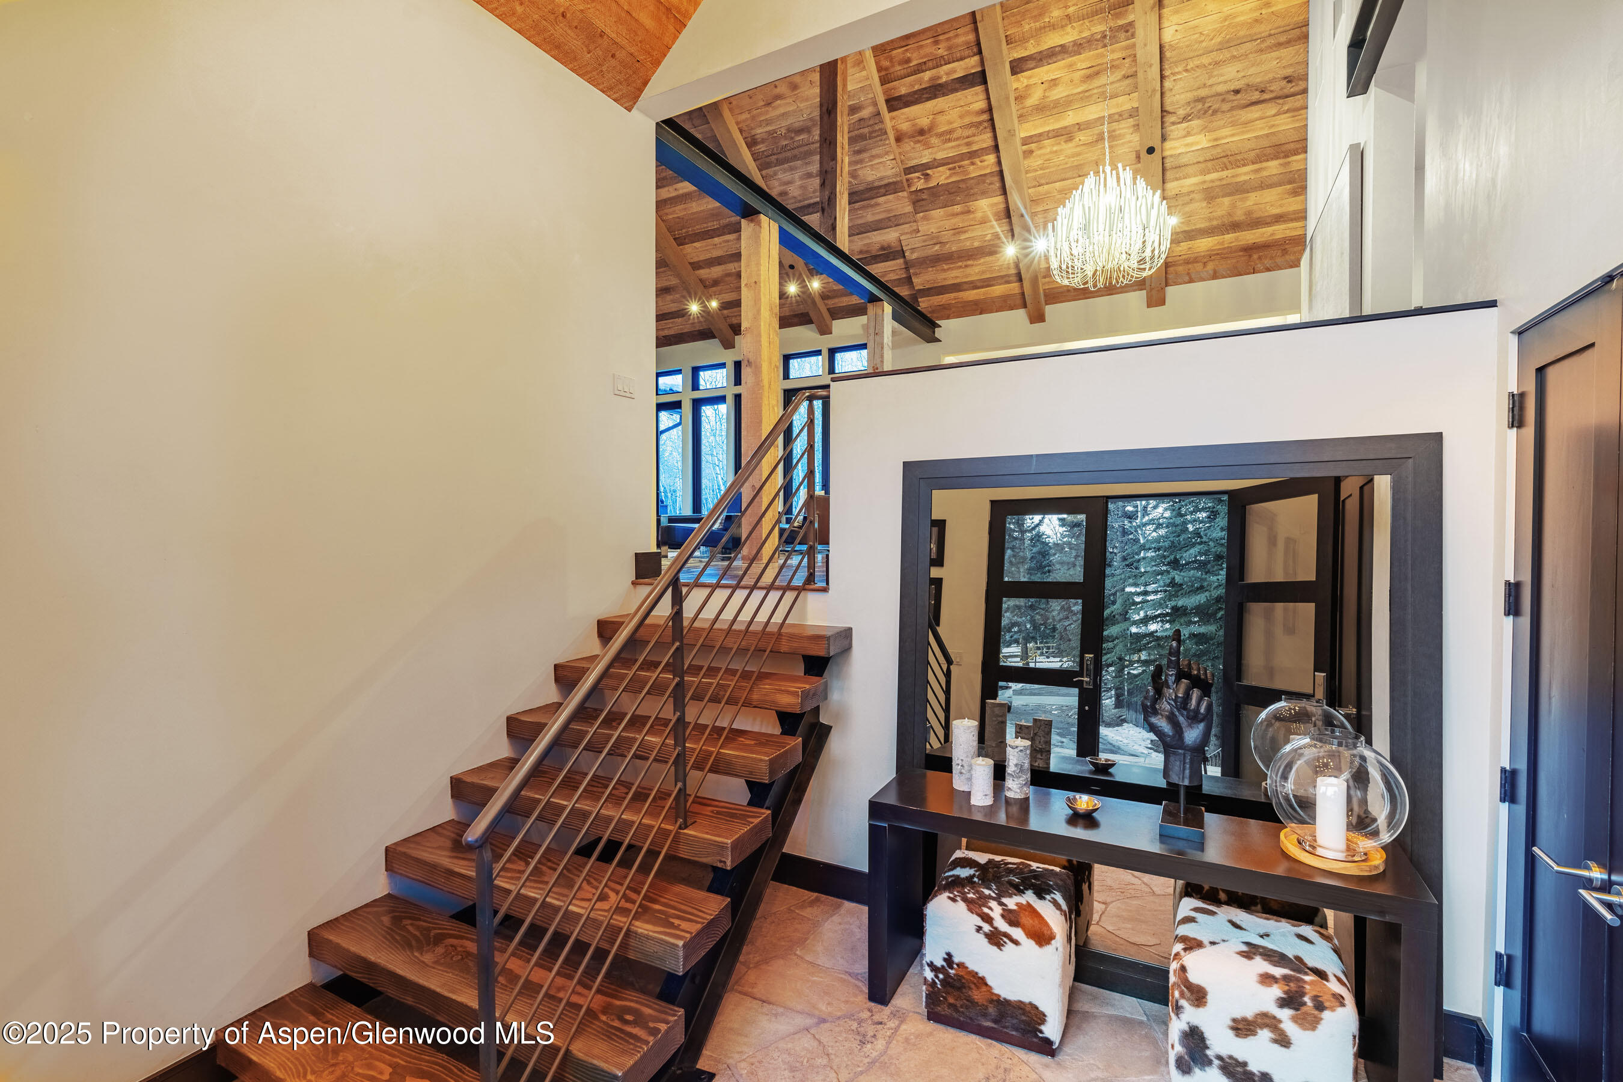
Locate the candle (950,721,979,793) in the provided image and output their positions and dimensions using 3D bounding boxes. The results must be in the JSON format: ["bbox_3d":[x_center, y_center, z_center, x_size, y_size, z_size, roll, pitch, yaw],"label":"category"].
[{"bbox_3d":[0.601,0.835,2.809,0.094,0.253,0.094,1,1,29],"label":"candle"}]

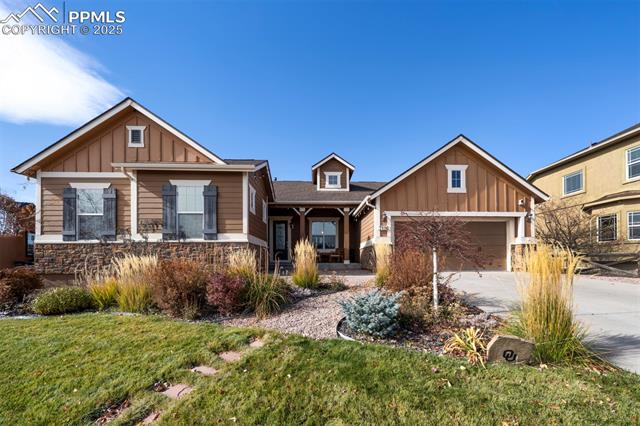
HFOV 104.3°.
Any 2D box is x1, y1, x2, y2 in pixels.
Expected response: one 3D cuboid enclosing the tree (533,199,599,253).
[{"bbox_3d":[11.445,1.040,11.500,2.600,3.000,2.500,0,-4,0],"label":"tree"}]

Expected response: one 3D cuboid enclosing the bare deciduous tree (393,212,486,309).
[{"bbox_3d":[2.573,1.031,5.400,1.900,2.050,1.800,0,-4,0],"label":"bare deciduous tree"}]

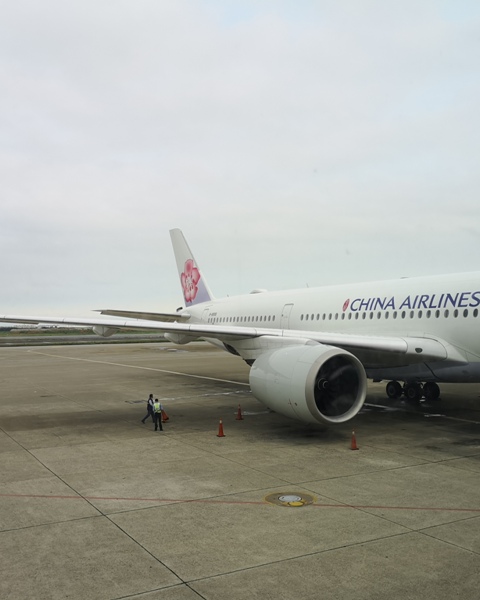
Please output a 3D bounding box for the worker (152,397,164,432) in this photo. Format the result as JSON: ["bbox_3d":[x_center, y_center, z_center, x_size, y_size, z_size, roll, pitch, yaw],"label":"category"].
[{"bbox_3d":[-4.331,6.135,33.200,0.570,1.700,0.360,0,-3,10],"label":"worker"}]

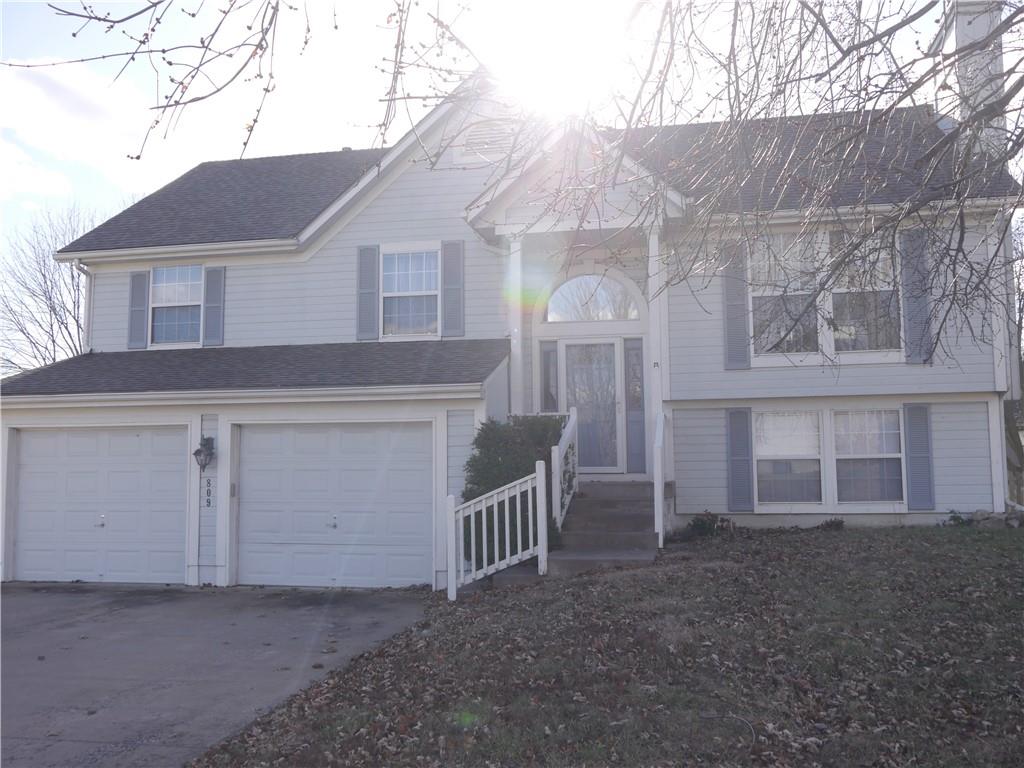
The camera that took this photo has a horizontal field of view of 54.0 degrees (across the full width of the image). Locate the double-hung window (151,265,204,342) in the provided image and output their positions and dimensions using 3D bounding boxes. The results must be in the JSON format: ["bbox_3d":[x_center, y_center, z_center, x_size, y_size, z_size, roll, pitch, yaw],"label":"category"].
[{"bbox_3d":[-5.488,-1.311,16.453,0.940,1.308,0.090,-1,-5,12],"label":"double-hung window"}]

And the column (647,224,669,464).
[{"bbox_3d":[1.981,-0.428,13.830,0.180,3.545,0.180,-1,-5,12],"label":"column"}]

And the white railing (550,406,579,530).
[{"bbox_3d":[0.707,1.081,13.126,0.100,1.640,1.680,-1,-5,12],"label":"white railing"}]

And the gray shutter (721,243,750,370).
[{"bbox_3d":[3.233,-1.127,14.519,0.365,1.874,0.045,-1,-5,12],"label":"gray shutter"}]

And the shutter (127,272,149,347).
[{"bbox_3d":[-6.169,-1.216,16.569,0.365,1.295,0.045,-1,-5,12],"label":"shutter"}]

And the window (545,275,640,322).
[{"bbox_3d":[1.230,-1.311,15.372,1.470,0.734,0.090,-1,-5,12],"label":"window"}]

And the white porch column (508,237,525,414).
[{"bbox_3d":[0.079,-0.369,14.230,0.180,3.525,0.180,-1,-5,12],"label":"white porch column"}]

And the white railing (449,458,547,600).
[{"bbox_3d":[-0.170,1.703,11.636,1.150,1.600,0.100,-1,-5,12],"label":"white railing"}]

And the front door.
[{"bbox_3d":[1.234,0.342,15.224,0.950,2.017,0.080,-1,-5,12],"label":"front door"}]

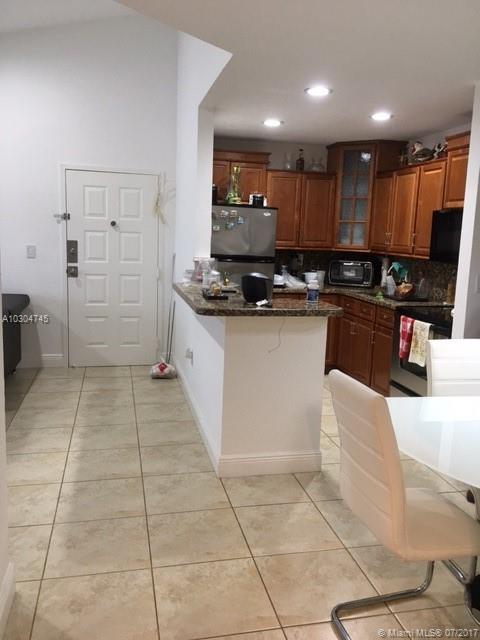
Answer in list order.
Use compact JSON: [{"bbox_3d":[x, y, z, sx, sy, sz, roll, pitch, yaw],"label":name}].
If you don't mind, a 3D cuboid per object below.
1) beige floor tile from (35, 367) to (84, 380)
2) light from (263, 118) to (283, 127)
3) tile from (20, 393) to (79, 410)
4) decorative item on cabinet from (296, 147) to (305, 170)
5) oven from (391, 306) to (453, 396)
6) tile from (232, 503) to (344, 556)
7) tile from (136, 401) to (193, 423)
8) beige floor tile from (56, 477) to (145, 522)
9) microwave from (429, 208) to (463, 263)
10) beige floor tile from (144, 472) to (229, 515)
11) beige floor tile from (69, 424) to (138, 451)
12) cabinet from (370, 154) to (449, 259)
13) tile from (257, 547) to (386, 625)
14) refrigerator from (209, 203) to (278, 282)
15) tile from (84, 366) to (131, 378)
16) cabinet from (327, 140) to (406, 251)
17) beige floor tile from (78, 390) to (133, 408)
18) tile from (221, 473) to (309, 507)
[{"bbox_3d":[-1.792,0.547,5.433,0.446,0.010,0.446,0,9,-13],"label":"beige floor tile"},{"bbox_3d":[0.297,-1.811,4.894,0.175,0.030,0.175,0,9,-13],"label":"light"},{"bbox_3d":[-1.591,0.691,4.564,0.446,0.010,0.446,0,9,-13],"label":"tile"},{"bbox_3d":[0.606,-1.604,5.409,0.080,0.230,0.080,-1,9,-13],"label":"decorative item on cabinet"},{"bbox_3d":[1.609,0.405,4.077,0.635,0.920,0.760,-1,9,-13],"label":"oven"},{"bbox_3d":[0.231,1.042,2.693,0.446,0.010,0.446,0,9,-13],"label":"tile"},{"bbox_3d":[-0.616,0.766,4.359,0.450,0.012,0.450,0,9,-13],"label":"tile"},{"bbox_3d":[-0.761,0.991,2.963,0.455,0.010,0.451,-1,9,-13],"label":"beige floor tile"},{"bbox_3d":[1.851,-0.638,4.111,0.407,0.417,0.755,0,9,-13],"label":"microwave"},{"bbox_3d":[-0.315,0.987,3.065,0.455,0.010,0.451,-1,9,-13],"label":"beige floor tile"},{"bbox_3d":[-0.950,0.832,3.795,0.446,0.010,0.446,0,9,-13],"label":"beige floor tile"},{"bbox_3d":[1.674,-1.013,5.051,0.328,0.805,1.192,0,9,-13],"label":"cabinet"},{"bbox_3d":[0.332,1.114,2.258,0.446,0.010,0.446,0,9,-13],"label":"tile"},{"bbox_3d":[-0.115,-0.274,5.531,0.755,1.710,0.750,0,9,-13],"label":"refrigerator"},{"bbox_3d":[-1.361,0.553,5.568,0.450,0.012,0.450,0,9,-13],"label":"tile"},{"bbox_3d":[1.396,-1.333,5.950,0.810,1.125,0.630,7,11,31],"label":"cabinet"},{"bbox_3d":[-1.159,0.697,4.694,0.450,0.012,0.450,0,9,-13],"label":"beige floor tile"},{"bbox_3d":[0.134,0.983,3.130,0.450,0.012,0.410,0,9,-13],"label":"tile"}]

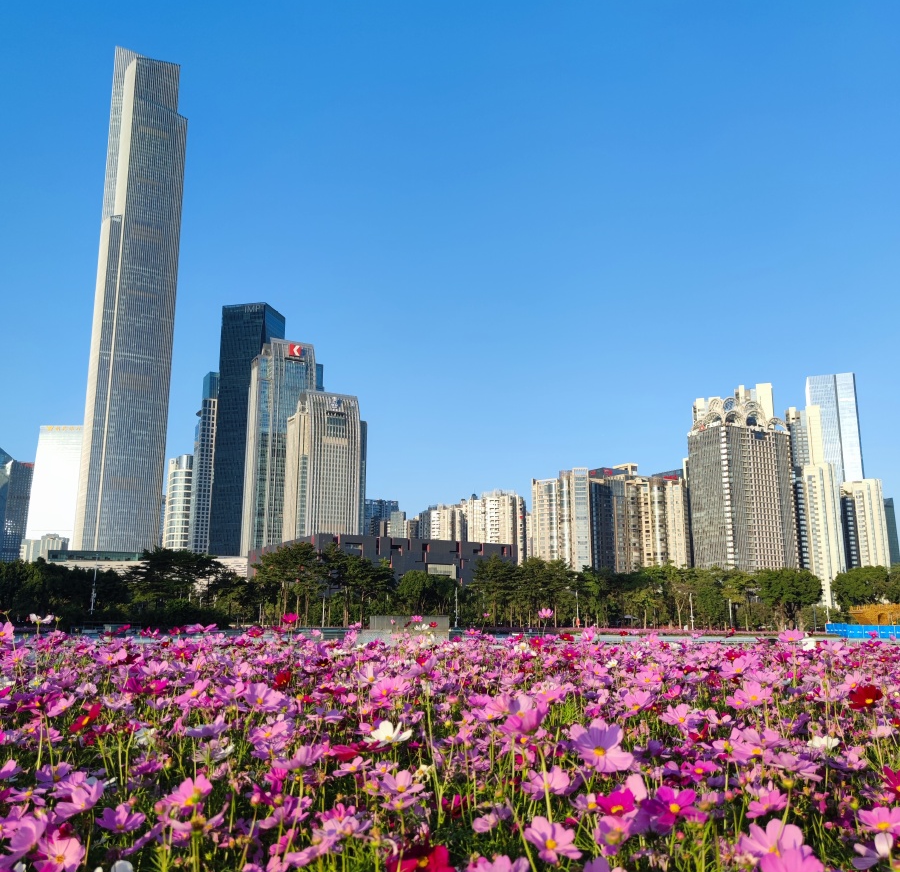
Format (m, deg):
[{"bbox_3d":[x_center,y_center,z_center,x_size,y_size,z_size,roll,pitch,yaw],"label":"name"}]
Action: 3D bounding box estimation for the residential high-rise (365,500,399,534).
[{"bbox_3d":[-79.071,132.403,954.392,34.000,121.000,25.000,6,-13,-26],"label":"residential high-rise"}]

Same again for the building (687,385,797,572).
[{"bbox_3d":[176.501,40.332,498.569,51.000,136.208,30.000,6,-14,-25],"label":"building"}]

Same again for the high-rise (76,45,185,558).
[{"bbox_3d":[-285.510,-103.471,754.187,61.000,528.000,61.000,7,-14,-29],"label":"high-rise"}]

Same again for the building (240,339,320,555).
[{"bbox_3d":[-143.706,37.325,708.564,46.000,233.000,46.000,7,-14,-29],"label":"building"}]

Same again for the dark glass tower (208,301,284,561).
[{"bbox_3d":[-208.078,23.823,851.879,47.000,319.000,46.000,-3,-13,14],"label":"dark glass tower"}]

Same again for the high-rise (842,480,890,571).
[{"bbox_3d":[257.132,69.878,512.188,23.000,85.000,21.000,-9,-15,34],"label":"high-rise"}]

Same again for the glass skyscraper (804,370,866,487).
[{"bbox_3d":[429.045,62.596,910.512,48.000,267.000,42.000,-4,-13,19],"label":"glass skyscraper"}]

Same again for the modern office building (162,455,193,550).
[{"bbox_3d":[-274.678,101.392,833.473,27.000,161.000,27.000,7,-14,-29],"label":"modern office building"}]

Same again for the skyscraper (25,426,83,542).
[{"bbox_3d":[-551.617,121.495,1177.795,62.000,267.000,45.000,1,-12,-3],"label":"skyscraper"}]

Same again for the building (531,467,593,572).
[{"bbox_3d":[71.656,70.623,540.359,38.000,94.822,26.000,-2,-12,8],"label":"building"}]

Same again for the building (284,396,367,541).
[{"bbox_3d":[-98.297,55.557,653.660,48.000,174.000,46.000,7,-14,-29],"label":"building"}]

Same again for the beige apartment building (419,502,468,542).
[{"bbox_3d":[-5.276,104.358,688.476,32.000,93.000,24.000,7,-14,-29],"label":"beige apartment building"}]

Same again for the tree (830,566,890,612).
[{"bbox_3d":[65.330,26.128,132.494,9.200,10.500,9.200,-6,-14,25],"label":"tree"}]

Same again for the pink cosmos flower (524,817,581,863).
[{"bbox_3d":[0.129,0.509,1.050,0.071,0.026,0.071,4,20,8],"label":"pink cosmos flower"}]

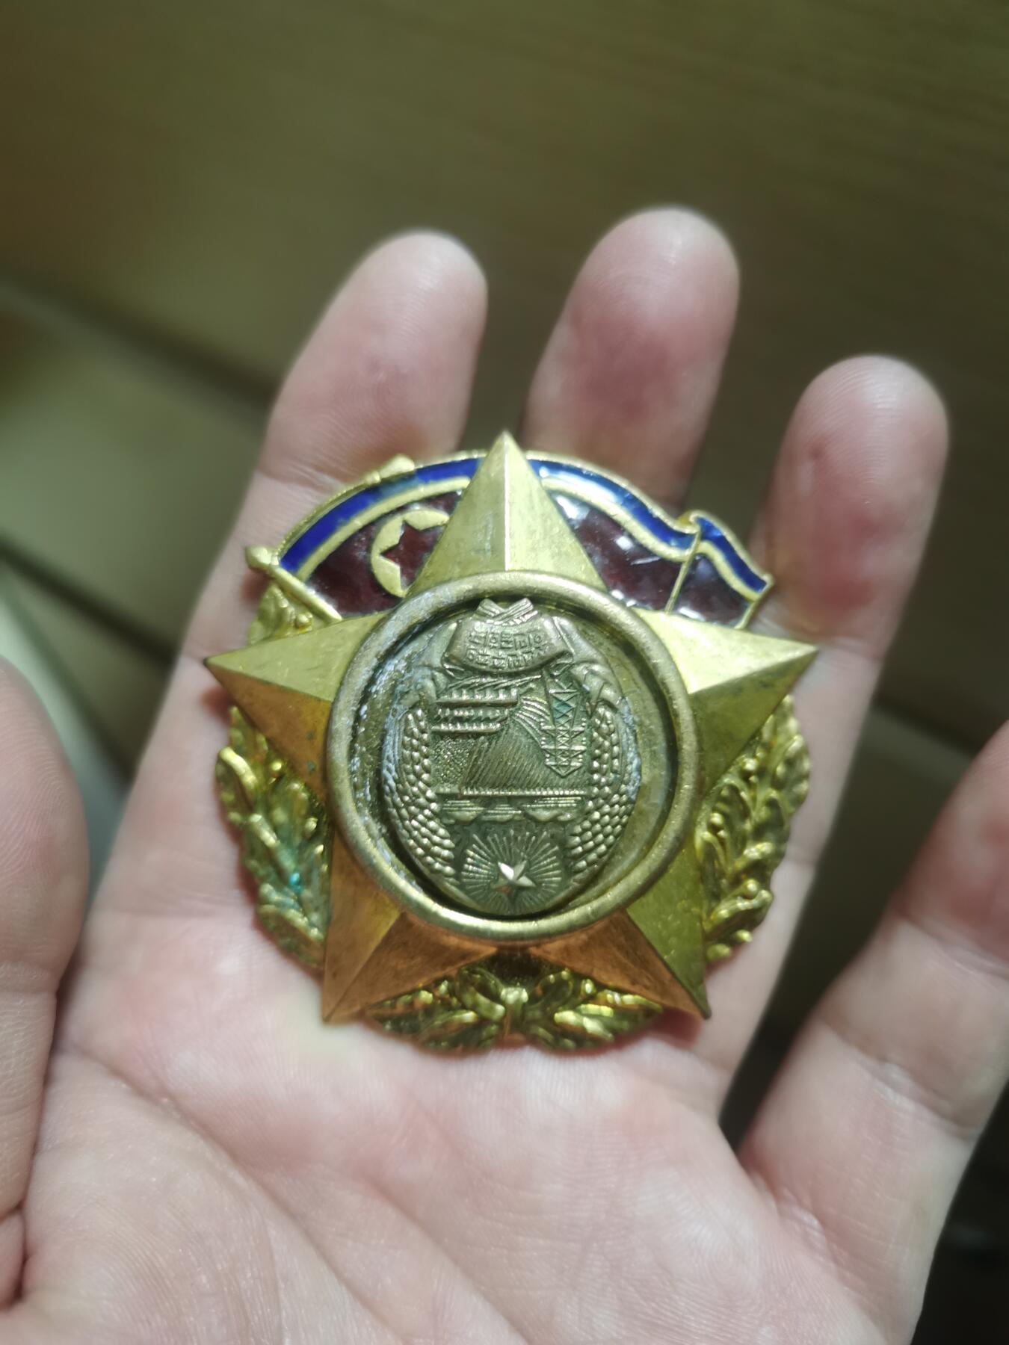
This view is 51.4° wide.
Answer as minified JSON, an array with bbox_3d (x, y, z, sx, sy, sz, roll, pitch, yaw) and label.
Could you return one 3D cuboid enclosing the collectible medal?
[{"bbox_3d":[0.001,0.006,0.098,0.057,0.009,0.058,-1,88,1],"label":"collectible medal"}]

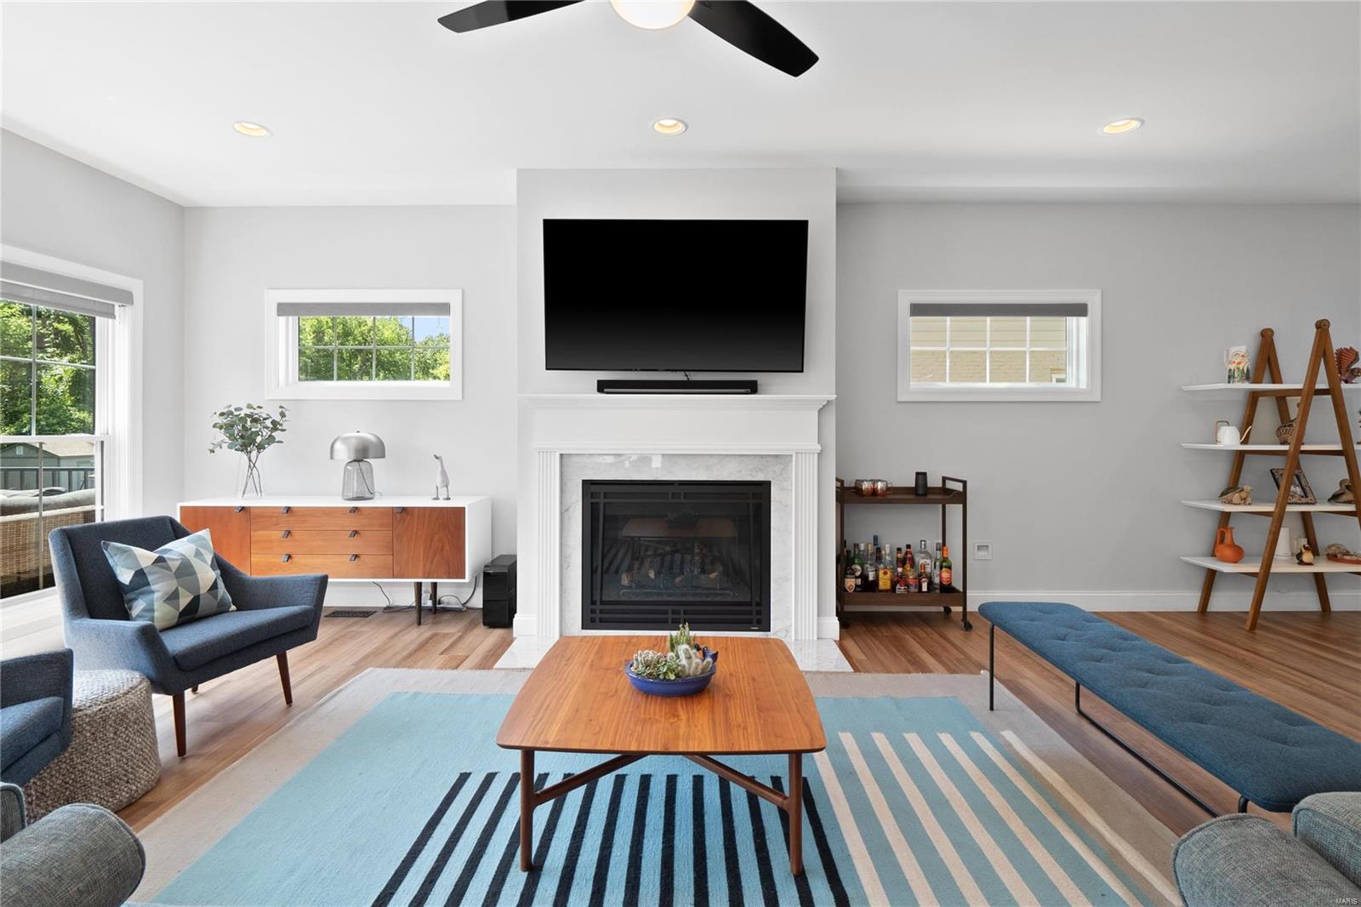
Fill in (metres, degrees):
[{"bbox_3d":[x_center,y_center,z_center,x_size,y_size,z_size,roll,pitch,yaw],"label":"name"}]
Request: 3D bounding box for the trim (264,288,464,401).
[{"bbox_3d":[-2.149,-0.740,4.115,1.340,0.750,0.090,0,2,1],"label":"trim"}]

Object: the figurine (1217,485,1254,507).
[{"bbox_3d":[3.490,0.257,3.810,0.125,0.120,0.165,0,1,-7],"label":"figurine"}]

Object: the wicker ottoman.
[{"bbox_3d":[-2.040,0.973,1.985,0.510,0.360,0.510,0,2,1],"label":"wicker ottoman"}]

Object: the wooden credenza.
[{"bbox_3d":[-2.162,0.684,3.880,1.745,0.770,0.450,0,2,1],"label":"wooden credenza"}]

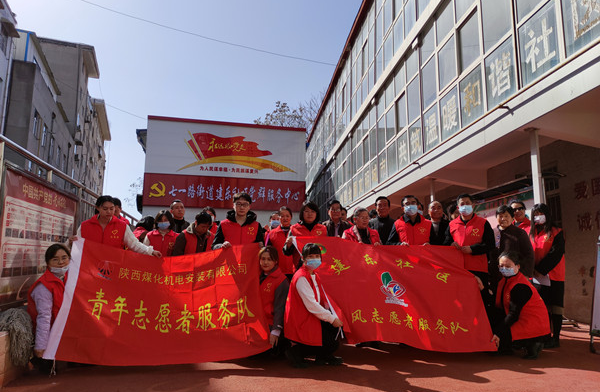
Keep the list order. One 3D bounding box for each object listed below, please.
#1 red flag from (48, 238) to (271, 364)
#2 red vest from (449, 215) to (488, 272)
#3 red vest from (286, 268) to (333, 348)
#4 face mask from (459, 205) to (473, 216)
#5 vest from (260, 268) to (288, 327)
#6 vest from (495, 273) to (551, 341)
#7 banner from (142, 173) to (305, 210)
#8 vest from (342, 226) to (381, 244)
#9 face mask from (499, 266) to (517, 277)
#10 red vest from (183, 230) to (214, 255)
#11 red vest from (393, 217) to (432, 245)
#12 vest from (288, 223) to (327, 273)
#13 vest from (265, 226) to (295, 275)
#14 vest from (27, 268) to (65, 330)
[{"bbox_3d":[-1.248,0.939,4.050,1.900,1.200,0.250,1,-33,-5],"label":"red flag"},{"bbox_3d":[1.747,0.486,4.480,0.410,0.610,0.270,-3,-8,25],"label":"red vest"},{"bbox_3d":[0.068,0.998,3.950,0.290,0.660,0.420,-3,-11,41],"label":"red vest"},{"bbox_3d":[1.833,0.166,4.800,0.150,0.115,0.090,-3,-9,21],"label":"face mask"},{"bbox_3d":[-0.292,0.991,4.150,0.450,0.620,0.290,-4,-10,27],"label":"vest"},{"bbox_3d":[2.234,1.114,4.350,0.310,0.580,0.410,-17,1,-29],"label":"vest"},{"bbox_3d":[-2.166,-0.105,13.000,4.780,0.970,0.080,2,-9,-12],"label":"banner"},{"bbox_3d":[0.674,0.619,4.750,0.460,0.600,0.280,1,-9,-3],"label":"vest"},{"bbox_3d":[2.016,0.737,4.200,0.150,0.110,0.095,-7,3,37],"label":"face mask"},{"bbox_3d":[-1.095,0.641,4.682,0.440,0.600,0.280,1,-1,-10],"label":"red vest"},{"bbox_3d":[1.200,0.513,4.540,0.420,0.620,0.270,-1,-7,11],"label":"red vest"},{"bbox_3d":[0.093,0.594,4.720,0.450,0.620,0.280,0,-9,0],"label":"vest"},{"bbox_3d":[-0.182,0.639,5.080,0.450,0.610,0.280,1,-9,-3],"label":"vest"},{"bbox_3d":[-2.217,0.920,3.850,0.280,0.580,0.400,3,-4,37],"label":"vest"}]

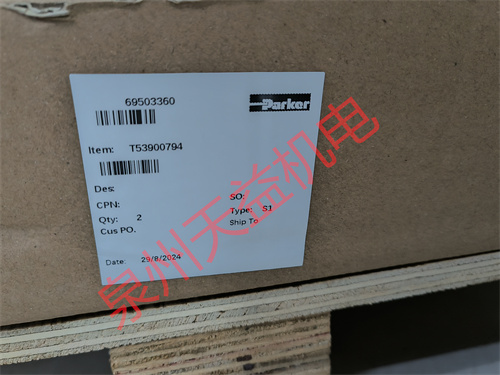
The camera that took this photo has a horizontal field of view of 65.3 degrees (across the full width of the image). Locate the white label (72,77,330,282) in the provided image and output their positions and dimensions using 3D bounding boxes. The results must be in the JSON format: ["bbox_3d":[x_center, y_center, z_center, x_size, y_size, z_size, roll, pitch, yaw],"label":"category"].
[{"bbox_3d":[-0.020,-0.001,0.178,0.102,0.100,0.001,-3,25,-10],"label":"white label"}]

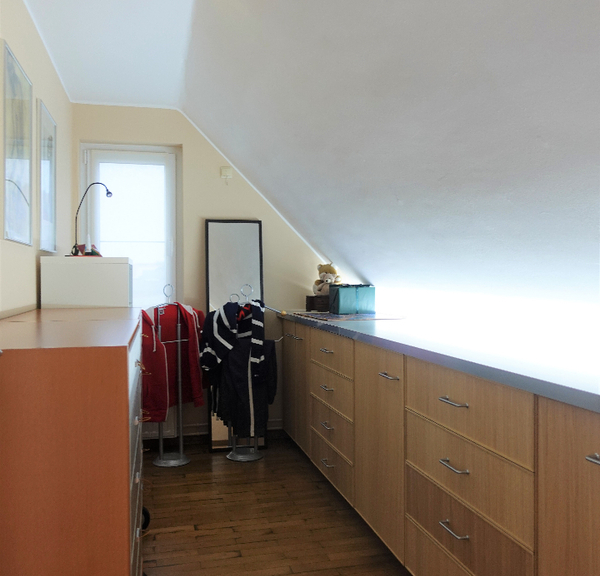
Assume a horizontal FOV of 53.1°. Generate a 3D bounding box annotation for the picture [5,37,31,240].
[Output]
[{"bbox_3d":[-1.169,-0.555,2.494,0.025,0.738,0.512,0,0,-14],"label":"picture"}]

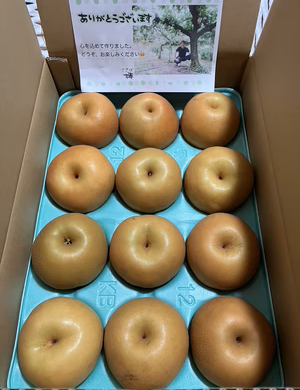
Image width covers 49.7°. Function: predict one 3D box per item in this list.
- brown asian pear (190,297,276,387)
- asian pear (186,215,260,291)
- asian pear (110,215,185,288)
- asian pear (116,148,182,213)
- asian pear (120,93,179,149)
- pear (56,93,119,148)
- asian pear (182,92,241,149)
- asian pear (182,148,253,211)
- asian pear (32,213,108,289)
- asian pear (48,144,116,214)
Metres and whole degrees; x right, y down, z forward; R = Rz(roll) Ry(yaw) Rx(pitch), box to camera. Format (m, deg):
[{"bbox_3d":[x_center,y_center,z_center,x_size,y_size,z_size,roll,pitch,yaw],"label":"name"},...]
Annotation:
[{"bbox_3d":[0.095,0.168,0.373,0.096,0.080,0.096,0,64,0],"label":"brown asian pear"},{"bbox_3d":[0.091,0.069,0.403,0.092,0.080,0.092,0,64,0],"label":"asian pear"},{"bbox_3d":[-0.003,0.069,0.403,0.092,0.080,0.092,0,64,0],"label":"asian pear"},{"bbox_3d":[-0.001,-0.021,0.467,0.096,0.080,0.096,1,70,-1],"label":"asian pear"},{"bbox_3d":[-0.001,-0.116,0.512,0.092,0.078,0.092,0,63,0],"label":"asian pear"},{"bbox_3d":[-0.099,-0.118,0.513,0.093,0.079,0.093,0,63,0],"label":"pear"},{"bbox_3d":[0.095,-0.118,0.512,0.094,0.080,0.094,0,63,0],"label":"asian pear"},{"bbox_3d":[0.095,-0.021,0.448,0.094,0.082,0.094,0,64,0],"label":"asian pear"},{"bbox_3d":[-0.101,0.071,0.415,0.096,0.082,0.096,0,63,0],"label":"asian pear"},{"bbox_3d":[-0.099,-0.022,0.463,0.097,0.083,0.097,0,63,0],"label":"asian pear"}]

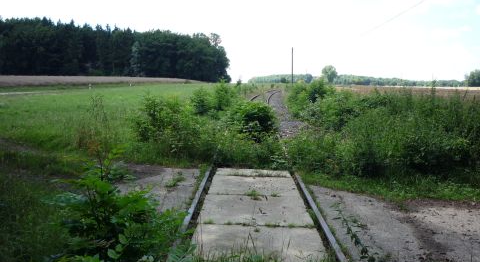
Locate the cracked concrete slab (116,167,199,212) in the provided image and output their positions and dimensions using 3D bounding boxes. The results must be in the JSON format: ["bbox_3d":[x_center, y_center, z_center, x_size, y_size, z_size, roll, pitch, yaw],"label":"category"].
[{"bbox_3d":[-1.290,0.886,6.689,1.220,0.120,2.704,0,6,1],"label":"cracked concrete slab"}]

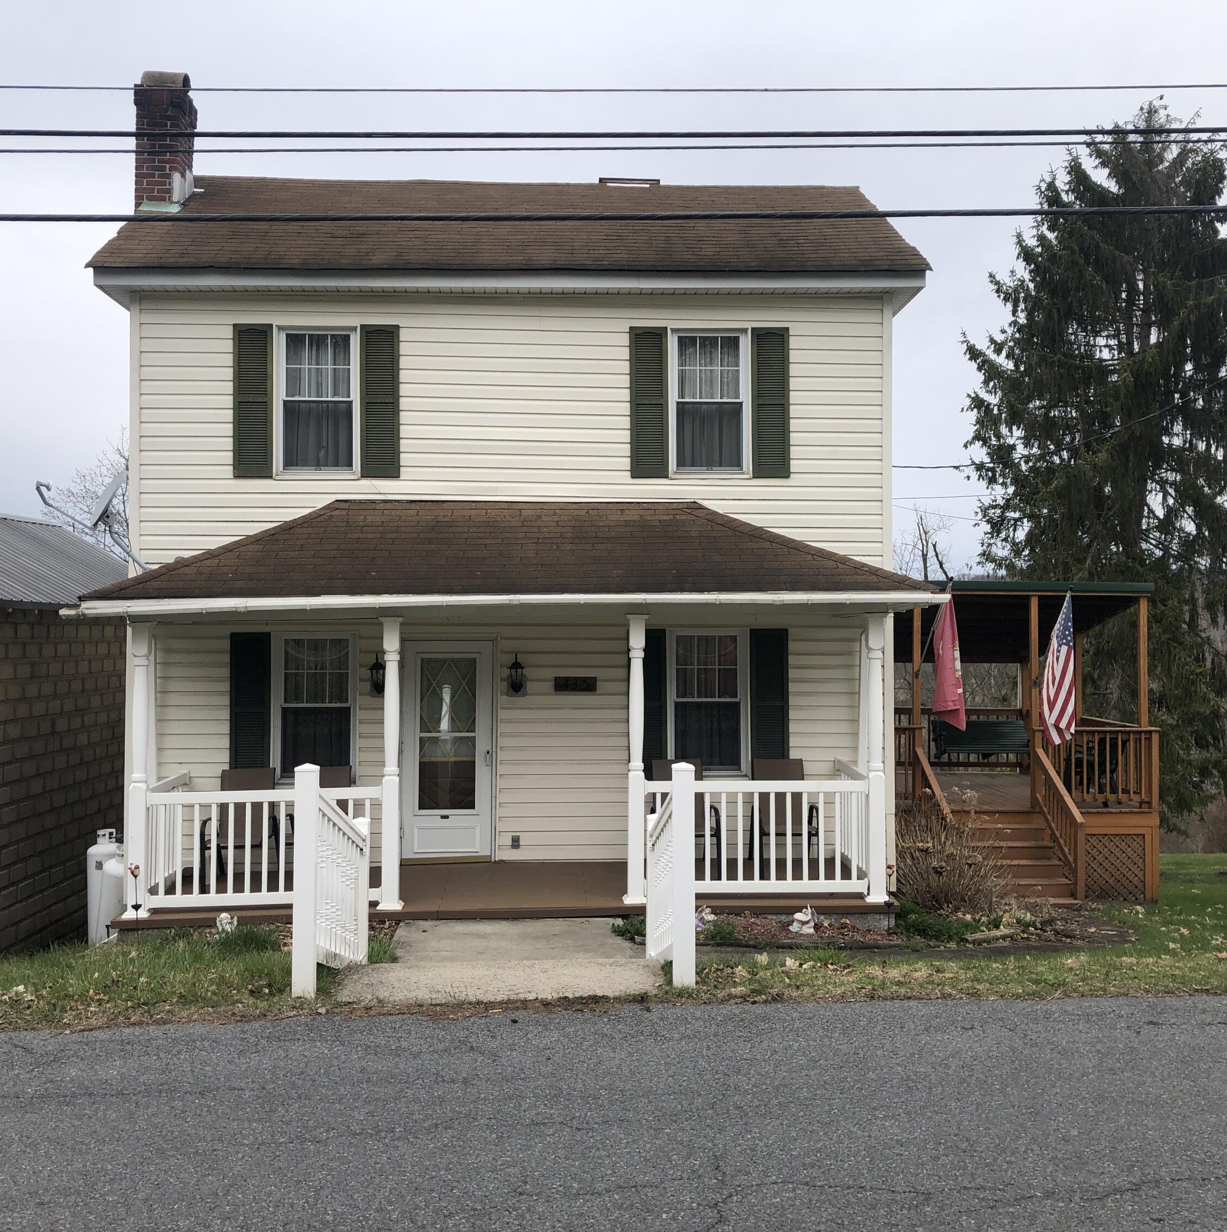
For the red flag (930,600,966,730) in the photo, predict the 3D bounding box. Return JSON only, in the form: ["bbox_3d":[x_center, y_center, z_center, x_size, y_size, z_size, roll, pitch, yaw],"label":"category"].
[{"bbox_3d":[3.435,0.447,13.600,0.370,1.460,0.360,0,-1,-3],"label":"red flag"}]

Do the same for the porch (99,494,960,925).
[{"bbox_3d":[-0.801,0.704,11.222,6.740,3.500,1.760,0,-1,-3],"label":"porch"}]

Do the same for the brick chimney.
[{"bbox_3d":[-4.628,-4.859,13.754,0.458,1.534,0.720,0,-1,-3],"label":"brick chimney"}]

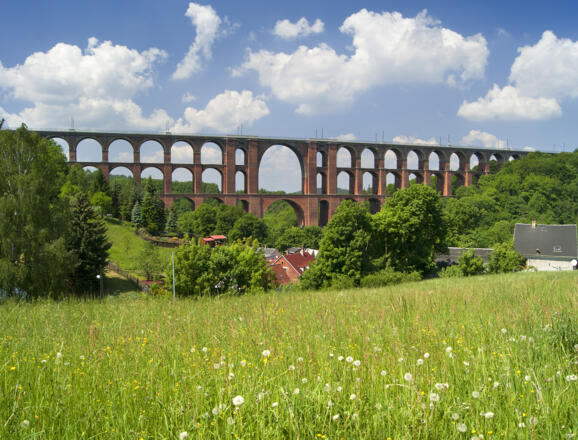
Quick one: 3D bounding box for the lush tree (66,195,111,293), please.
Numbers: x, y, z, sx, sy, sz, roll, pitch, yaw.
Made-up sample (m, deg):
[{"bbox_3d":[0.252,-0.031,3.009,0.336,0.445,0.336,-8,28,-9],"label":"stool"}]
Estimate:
[{"bbox_3d":[-26.387,3.290,65.000,6.000,13.200,6.000,0,2,0],"label":"lush tree"}]

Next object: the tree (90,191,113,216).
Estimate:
[{"bbox_3d":[-51.250,-4.373,135.000,6.000,7.200,6.000,0,2,0],"label":"tree"}]

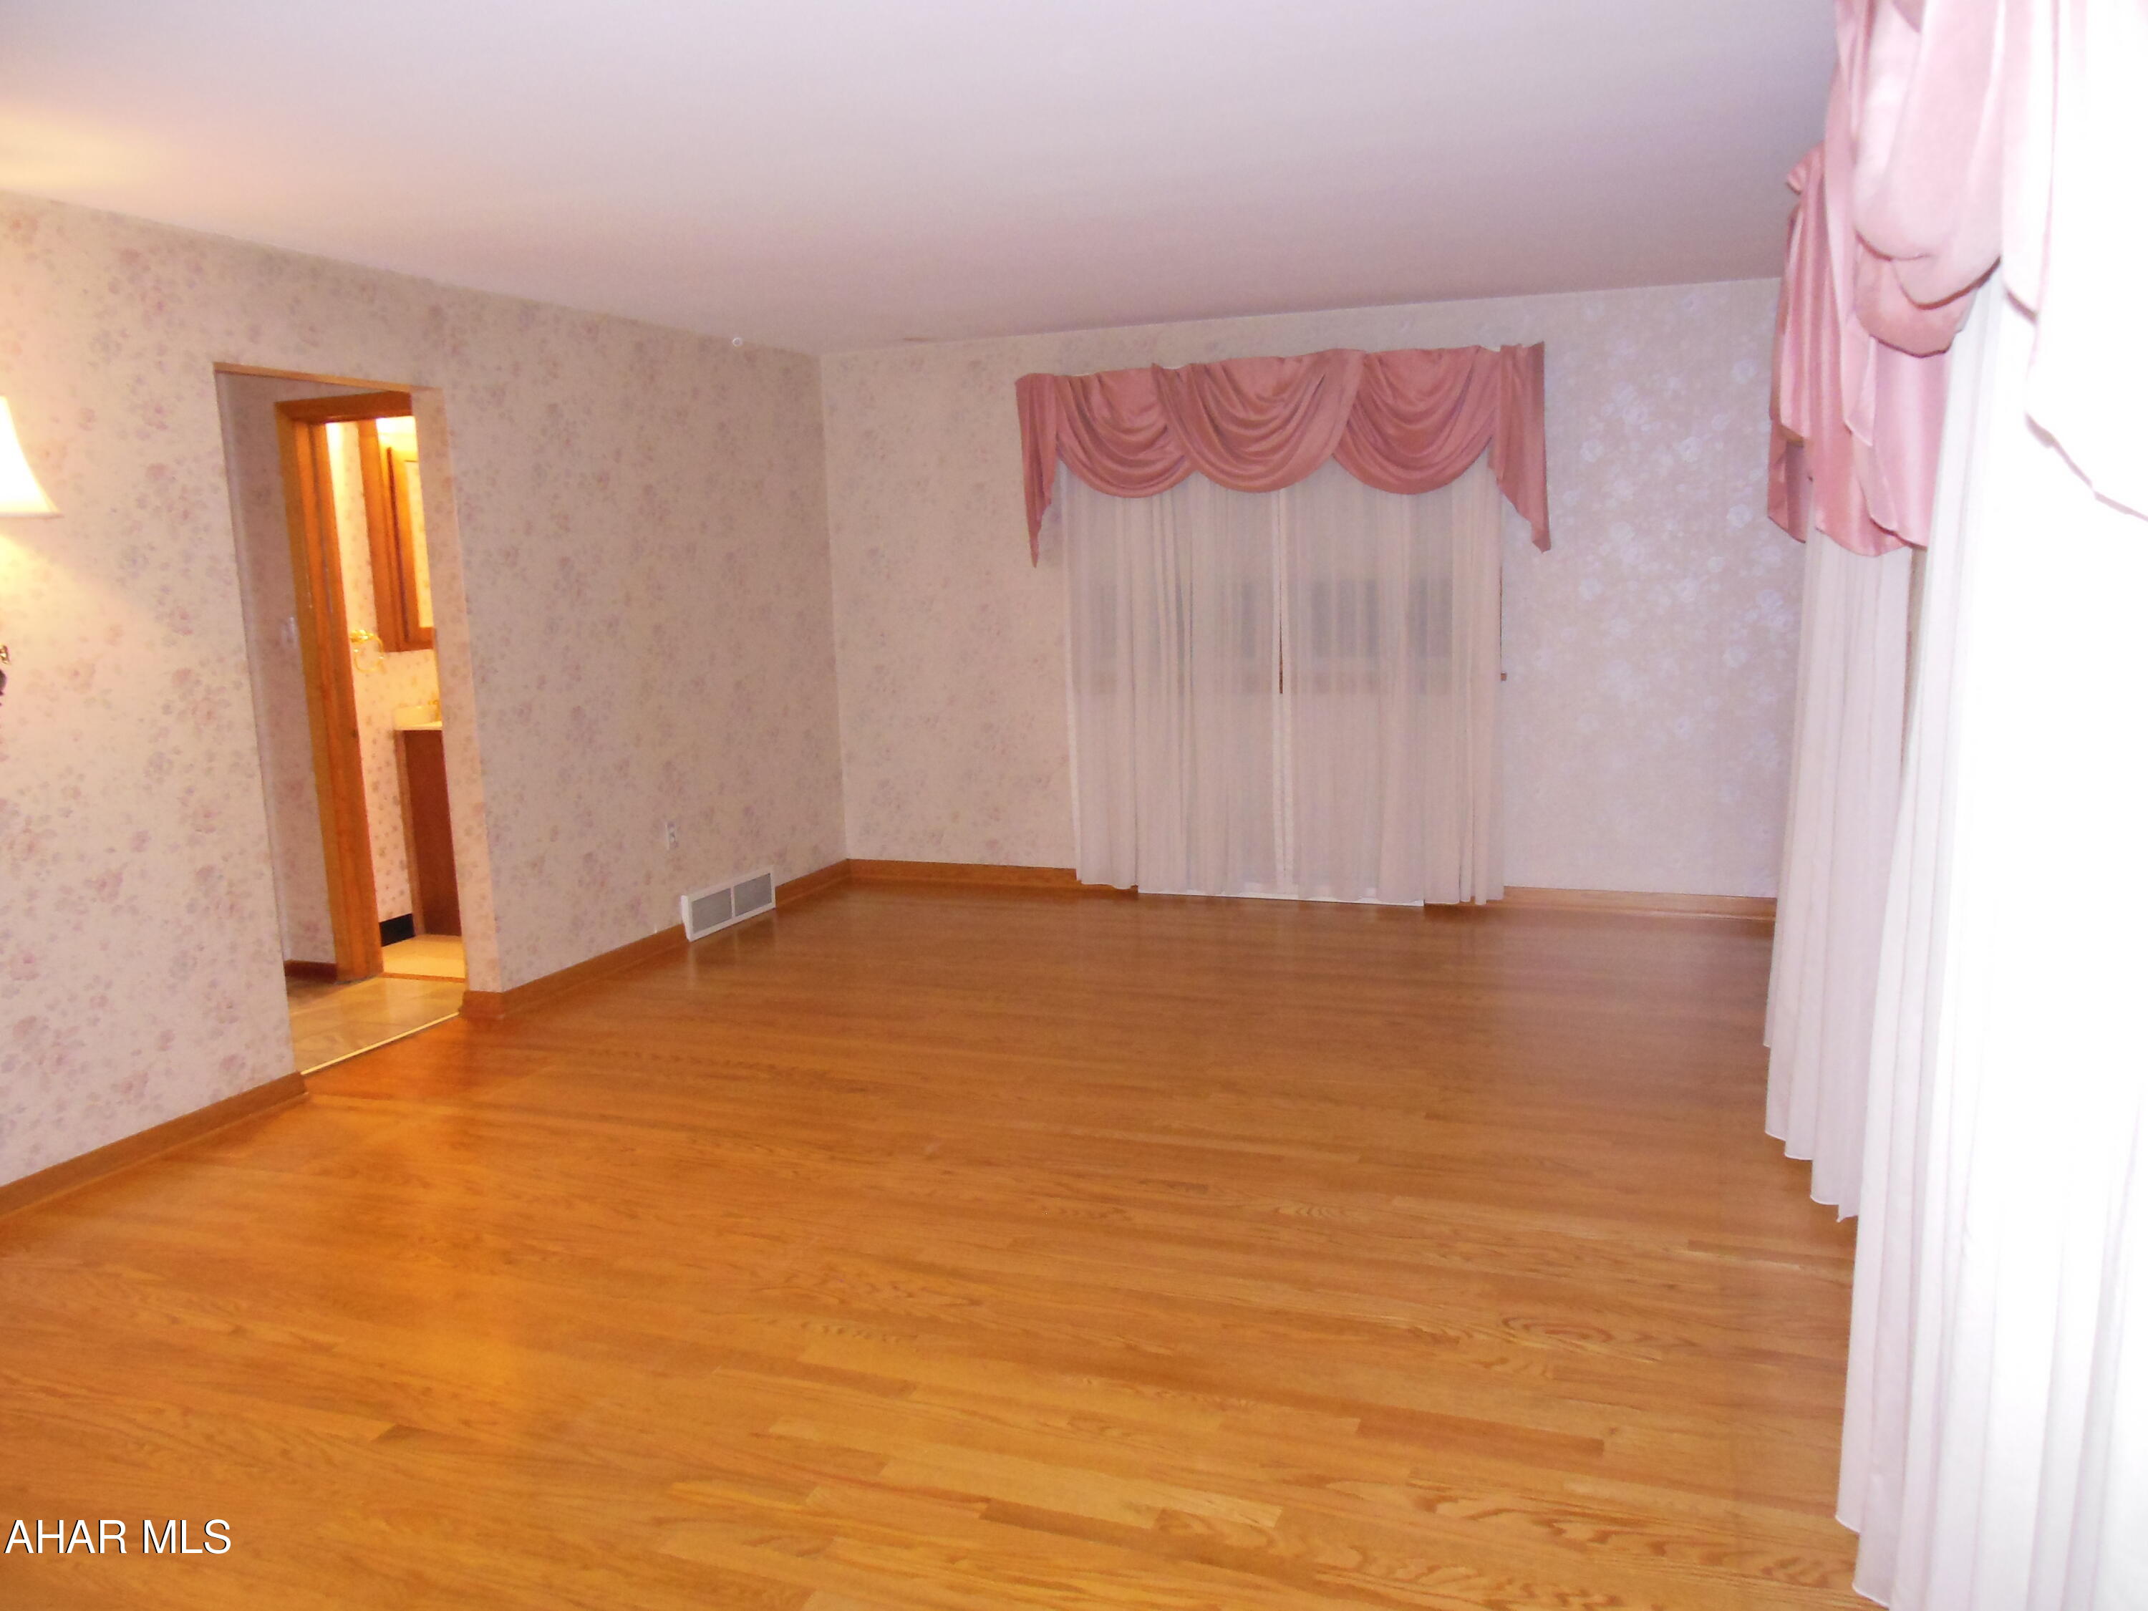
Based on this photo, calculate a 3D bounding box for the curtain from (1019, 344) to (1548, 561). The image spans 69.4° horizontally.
[{"bbox_3d":[0.798,-1.399,6.311,2.170,0.785,0.170,1,10,20],"label":"curtain"}]

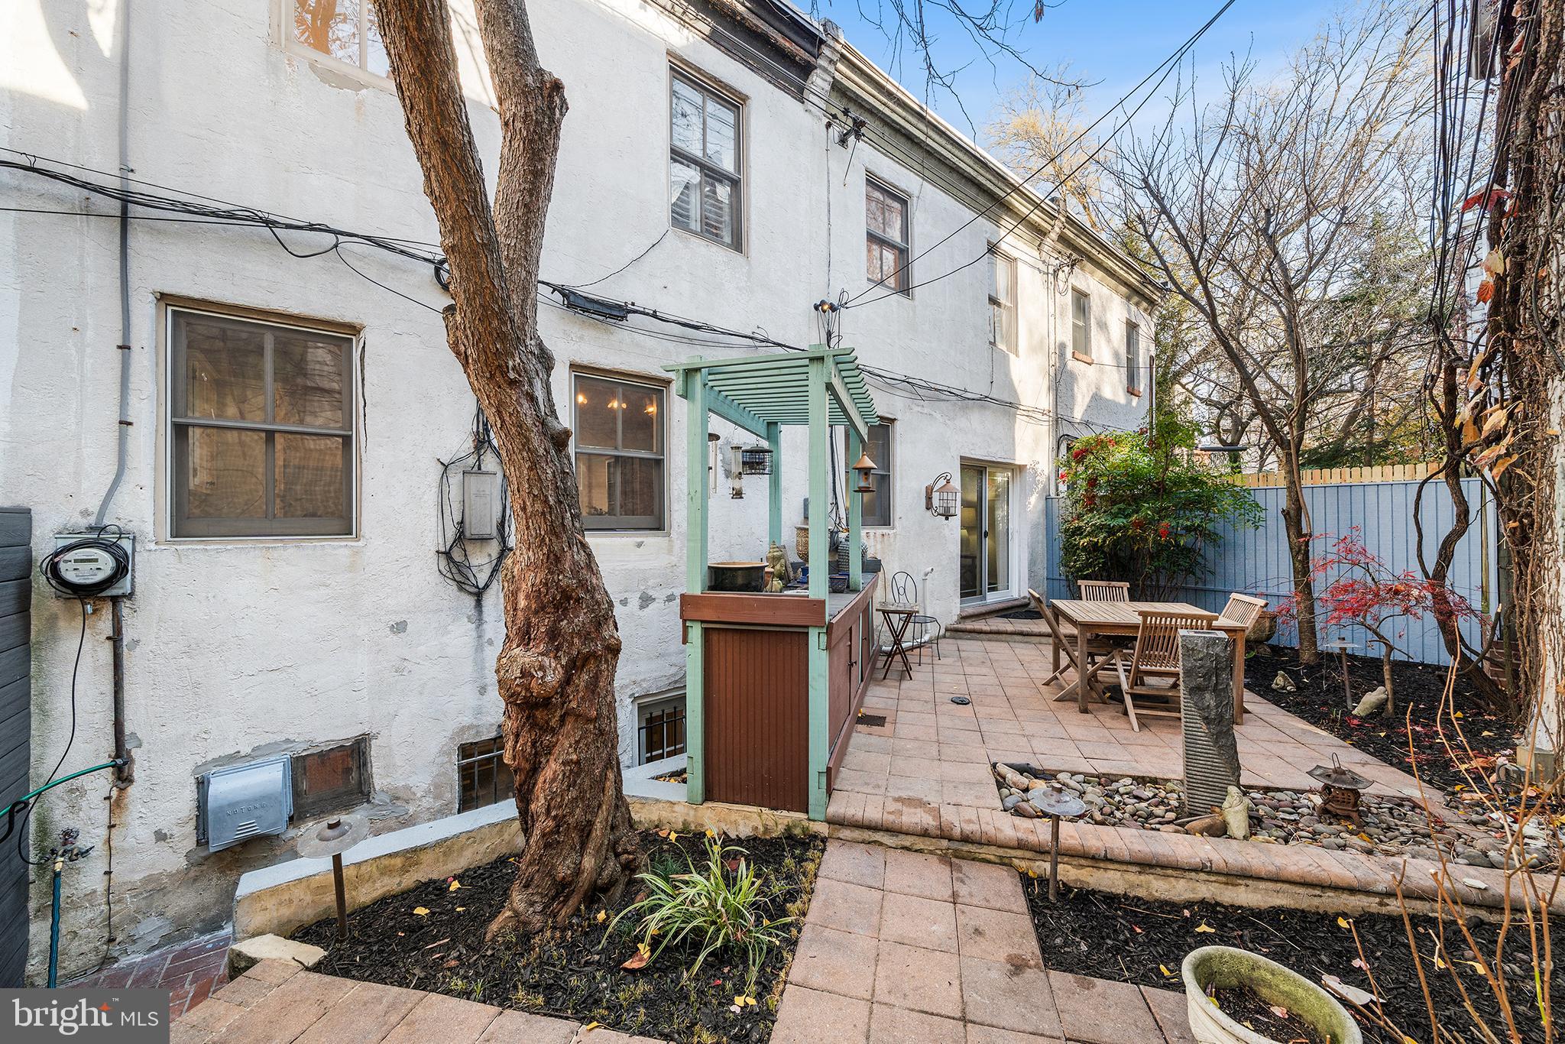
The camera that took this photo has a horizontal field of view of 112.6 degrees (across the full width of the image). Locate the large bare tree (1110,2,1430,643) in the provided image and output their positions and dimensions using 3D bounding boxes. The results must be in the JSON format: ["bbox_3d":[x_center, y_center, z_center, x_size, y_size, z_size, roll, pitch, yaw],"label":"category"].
[{"bbox_3d":[5.300,-1.900,5.700,3.100,6.800,2.900,0,0,-37],"label":"large bare tree"}]

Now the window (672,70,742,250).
[{"bbox_3d":[-0.751,-3.440,5.063,0.785,1.487,0.120,0,0,-37],"label":"window"}]

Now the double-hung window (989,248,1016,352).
[{"bbox_3d":[3.469,-3.468,8.307,0.860,1.470,0.120,0,0,-38],"label":"double-hung window"}]

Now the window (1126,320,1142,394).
[{"bbox_3d":[7.496,-3.547,11.223,0.733,1.426,0.120,0,0,-37],"label":"window"}]

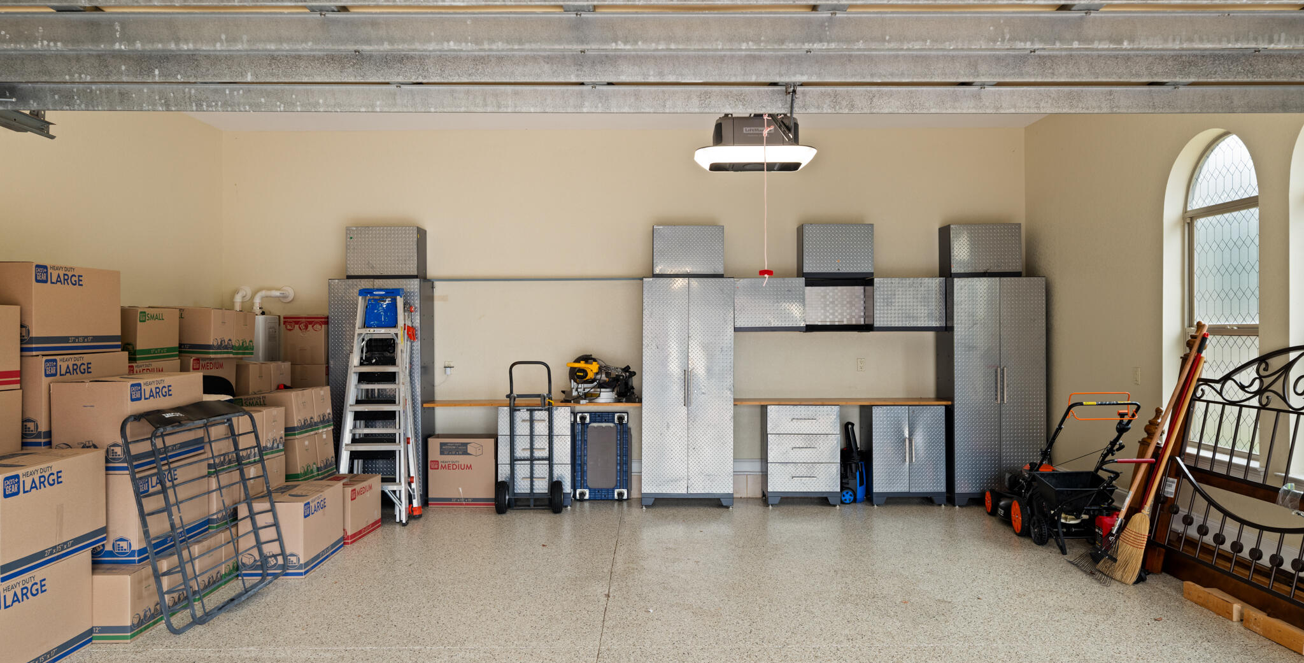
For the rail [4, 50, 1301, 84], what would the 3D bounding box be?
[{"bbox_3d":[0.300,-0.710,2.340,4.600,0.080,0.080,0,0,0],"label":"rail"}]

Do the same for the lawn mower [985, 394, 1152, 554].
[{"bbox_3d":[2.888,0.931,6.217,0.620,1.060,1.530,0,0,2],"label":"lawn mower"}]

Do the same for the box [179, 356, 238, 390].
[{"bbox_3d":[-3.100,0.365,5.810,0.360,0.405,0.565,0,0,0],"label":"box"}]

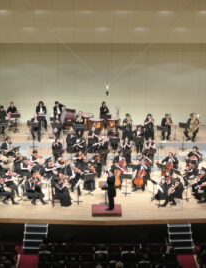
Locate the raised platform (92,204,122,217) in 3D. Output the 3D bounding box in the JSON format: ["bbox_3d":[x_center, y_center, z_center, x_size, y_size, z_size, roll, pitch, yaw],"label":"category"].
[{"bbox_3d":[0.151,3.120,31.318,1.200,0.160,0.894,0,19,0],"label":"raised platform"}]

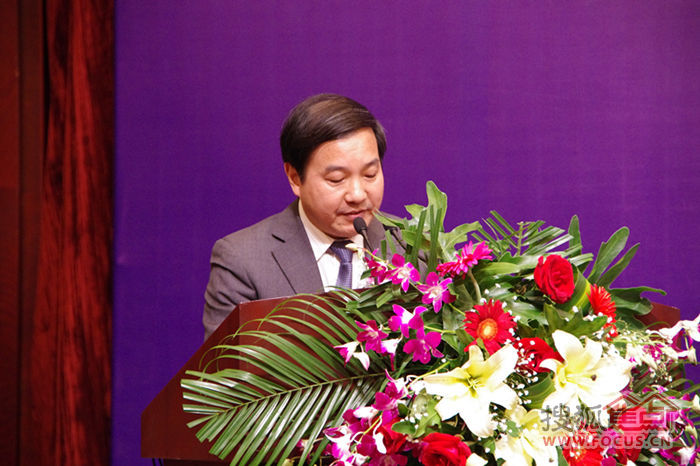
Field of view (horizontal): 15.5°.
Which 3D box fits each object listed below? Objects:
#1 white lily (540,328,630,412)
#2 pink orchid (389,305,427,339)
[{"bbox_3d":[0.353,0.207,3.830,0.120,0.120,0.085,2,-4,-30],"label":"white lily"},{"bbox_3d":[0.087,0.135,3.900,0.056,0.052,0.035,0,-3,-8],"label":"pink orchid"}]

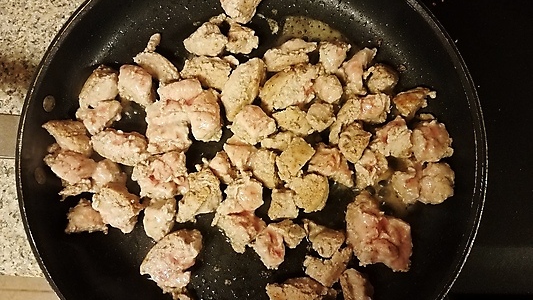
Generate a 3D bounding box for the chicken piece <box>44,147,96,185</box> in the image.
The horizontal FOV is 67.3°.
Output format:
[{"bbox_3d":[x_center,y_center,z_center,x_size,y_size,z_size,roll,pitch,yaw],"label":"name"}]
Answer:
[{"bbox_3d":[-0.141,0.011,0.286,0.037,0.021,0.021,24,79,4],"label":"chicken piece"}]

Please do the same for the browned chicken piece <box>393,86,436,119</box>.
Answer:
[{"bbox_3d":[0.111,-0.036,0.303,0.032,0.017,0.019,-18,80,-2],"label":"browned chicken piece"}]

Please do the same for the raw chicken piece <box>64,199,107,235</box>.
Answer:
[{"bbox_3d":[-0.126,0.047,0.283,0.030,0.017,0.024,2,79,1],"label":"raw chicken piece"}]

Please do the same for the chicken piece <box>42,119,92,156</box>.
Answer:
[{"bbox_3d":[-0.140,-0.010,0.290,0.024,0.020,0.042,-43,82,-9],"label":"chicken piece"}]

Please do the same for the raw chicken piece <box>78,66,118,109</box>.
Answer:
[{"bbox_3d":[-0.130,-0.049,0.312,0.024,0.020,0.033,28,82,6],"label":"raw chicken piece"}]

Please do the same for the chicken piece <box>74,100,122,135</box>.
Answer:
[{"bbox_3d":[-0.125,-0.027,0.303,0.033,0.018,0.024,-32,82,-5],"label":"chicken piece"}]

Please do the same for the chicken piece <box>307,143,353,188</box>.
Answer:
[{"bbox_3d":[0.051,0.010,0.295,0.035,0.020,0.024,21,79,4],"label":"chicken piece"}]

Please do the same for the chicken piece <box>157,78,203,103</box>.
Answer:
[{"bbox_3d":[-0.065,-0.044,0.303,0.033,0.019,0.018,-11,79,-3],"label":"chicken piece"}]

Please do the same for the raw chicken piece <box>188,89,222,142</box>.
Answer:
[{"bbox_3d":[-0.045,-0.025,0.299,0.024,0.022,0.040,-11,79,-3],"label":"raw chicken piece"}]

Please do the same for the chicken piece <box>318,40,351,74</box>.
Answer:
[{"bbox_3d":[0.054,-0.073,0.316,0.022,0.018,0.027,-8,80,0],"label":"chicken piece"}]

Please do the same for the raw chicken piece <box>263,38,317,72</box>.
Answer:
[{"bbox_3d":[0.019,-0.074,0.311,0.043,0.019,0.024,-10,80,-2],"label":"raw chicken piece"}]

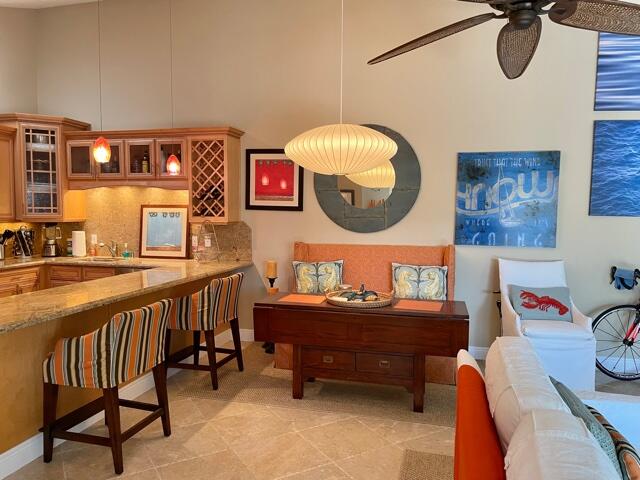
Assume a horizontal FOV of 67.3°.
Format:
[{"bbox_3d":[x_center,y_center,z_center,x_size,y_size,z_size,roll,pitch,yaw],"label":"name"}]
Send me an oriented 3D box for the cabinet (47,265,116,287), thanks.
[{"bbox_3d":[-2.484,0.688,5.486,0.880,0.875,0.620,1,3,15],"label":"cabinet"}]

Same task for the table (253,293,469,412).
[{"bbox_3d":[0.326,0.871,3.807,1.593,0.756,0.590,1,3,15],"label":"table"}]

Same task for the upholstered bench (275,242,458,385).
[{"bbox_3d":[0.463,0.630,4.654,1.658,1.145,0.750,1,3,15],"label":"upholstered bench"}]

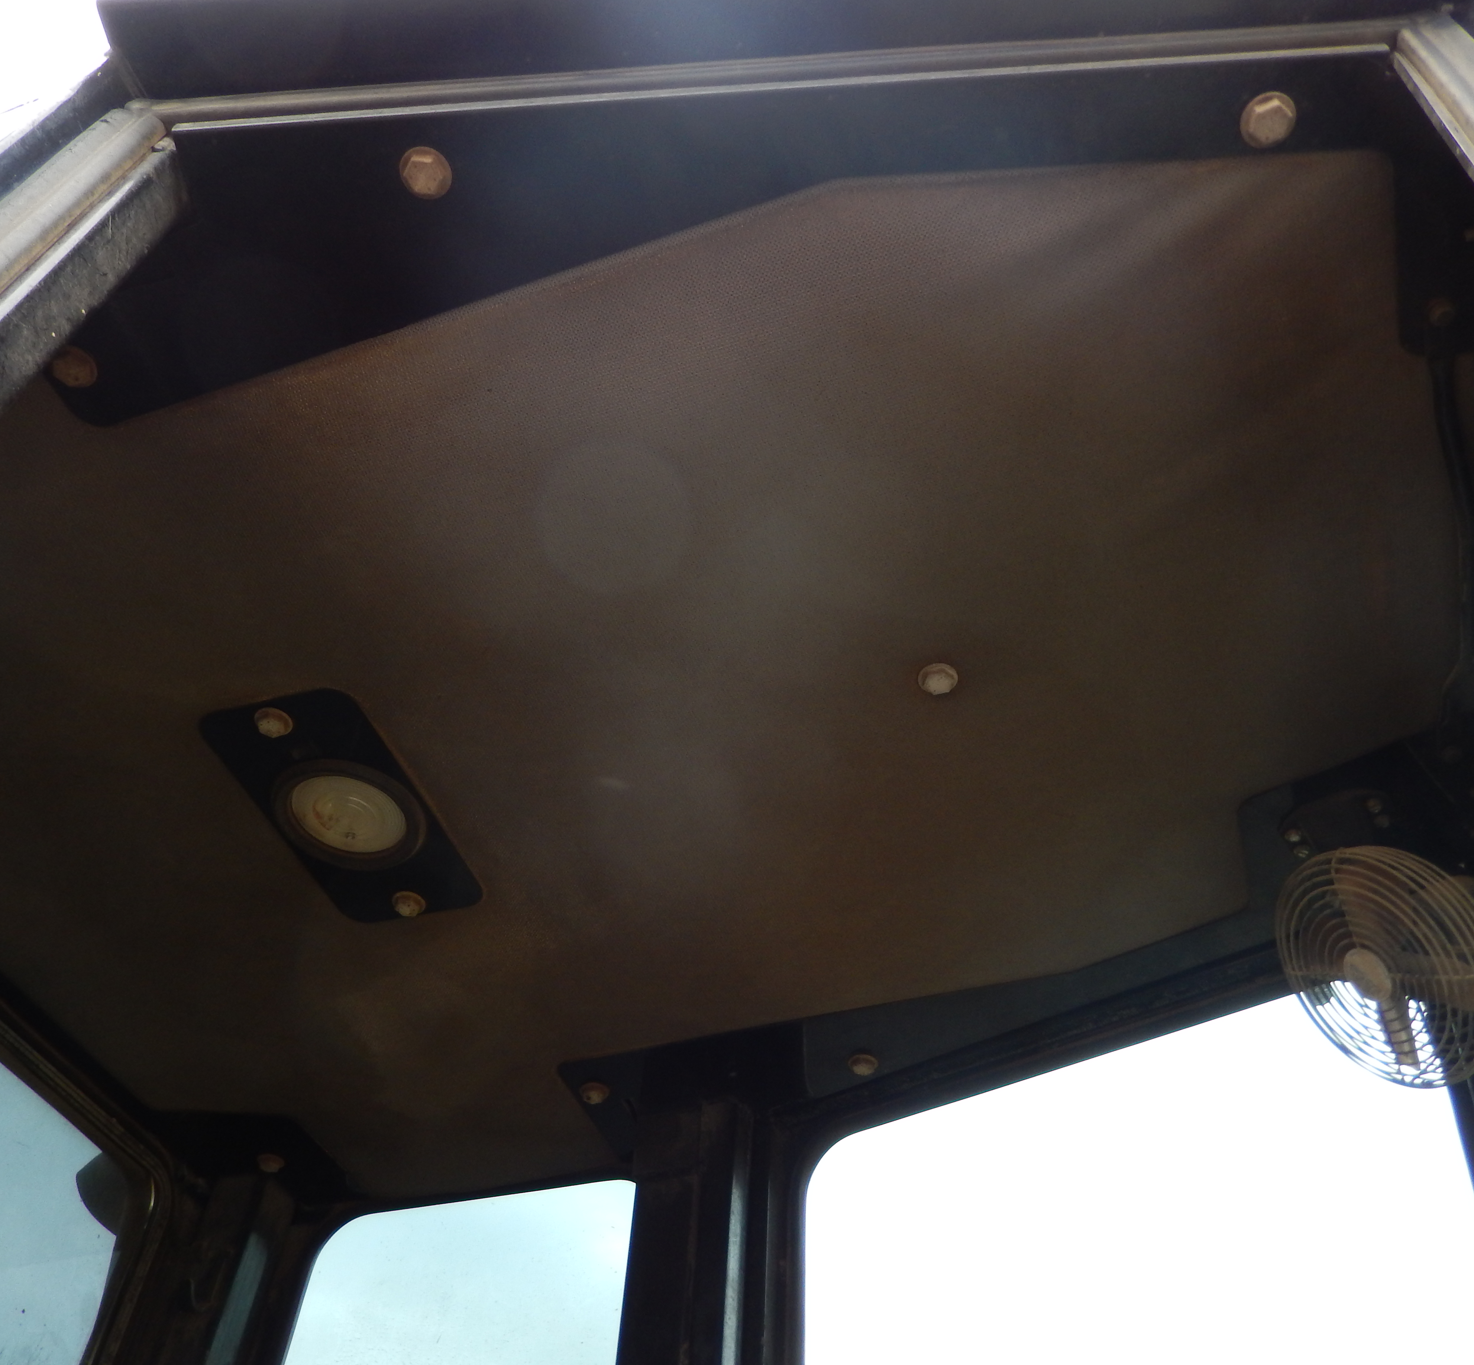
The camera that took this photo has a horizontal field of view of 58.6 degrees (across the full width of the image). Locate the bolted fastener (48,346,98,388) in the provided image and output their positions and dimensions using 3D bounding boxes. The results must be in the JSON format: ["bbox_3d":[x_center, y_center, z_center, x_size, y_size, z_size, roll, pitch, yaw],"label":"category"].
[{"bbox_3d":[-0.438,-0.207,0.868,0.030,0.010,0.030,5,-50,0],"label":"bolted fastener"}]

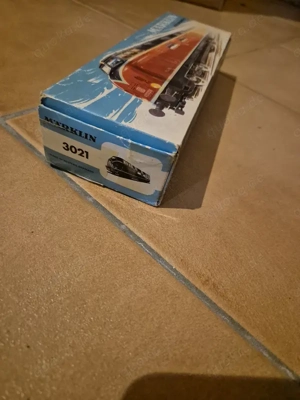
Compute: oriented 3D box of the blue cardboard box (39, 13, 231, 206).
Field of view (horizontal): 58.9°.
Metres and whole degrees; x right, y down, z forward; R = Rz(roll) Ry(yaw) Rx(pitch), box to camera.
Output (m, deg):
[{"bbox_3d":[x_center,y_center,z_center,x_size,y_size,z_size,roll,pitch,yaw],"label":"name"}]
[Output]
[{"bbox_3d":[0.013,-0.106,0.235,0.076,0.046,0.245,21,47,4],"label":"blue cardboard box"}]

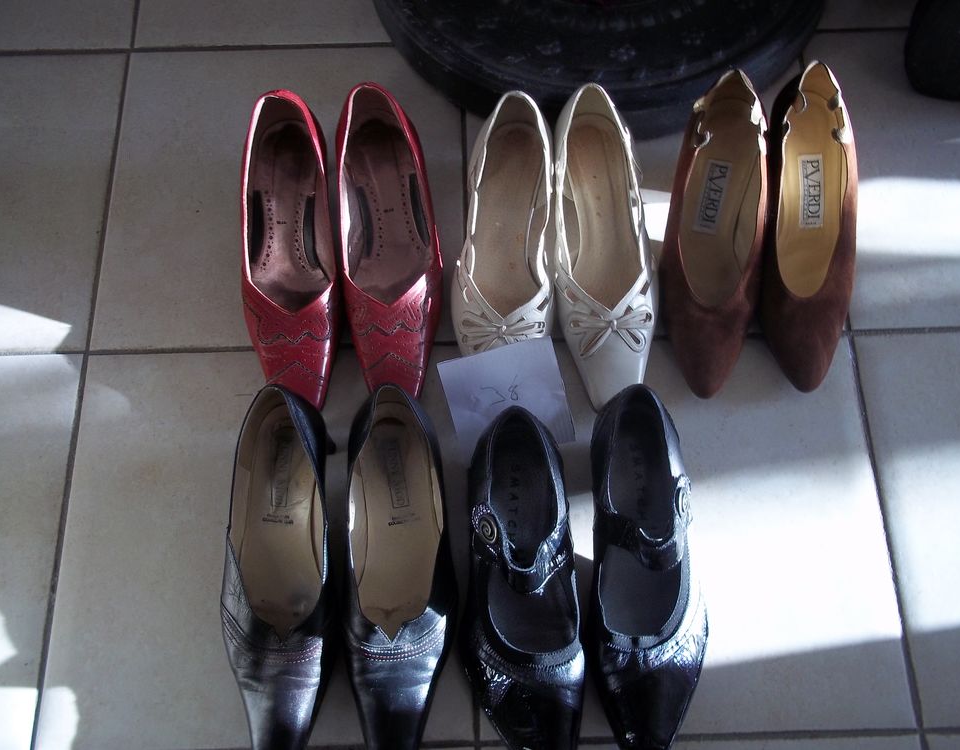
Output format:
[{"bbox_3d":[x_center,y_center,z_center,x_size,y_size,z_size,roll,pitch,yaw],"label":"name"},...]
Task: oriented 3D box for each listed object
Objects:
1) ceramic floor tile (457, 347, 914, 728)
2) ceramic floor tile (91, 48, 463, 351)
[{"bbox_3d":[0.157,0.118,0.828,0.322,0.009,0.321,-1,67,0],"label":"ceramic floor tile"},{"bbox_3d":[-0.176,-0.170,0.955,0.322,0.009,0.321,-1,67,0],"label":"ceramic floor tile"}]

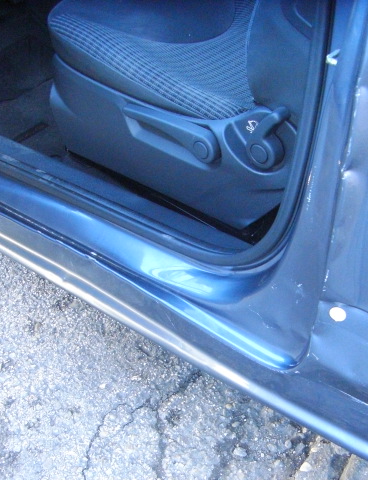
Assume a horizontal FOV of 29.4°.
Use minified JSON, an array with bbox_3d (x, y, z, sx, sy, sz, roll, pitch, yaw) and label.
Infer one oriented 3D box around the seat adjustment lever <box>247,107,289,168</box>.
[{"bbox_3d":[0.121,-0.149,0.996,0.054,0.099,0.036,25,48,30],"label":"seat adjustment lever"}]

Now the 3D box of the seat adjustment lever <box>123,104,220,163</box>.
[{"bbox_3d":[-0.019,-0.172,1.118,0.184,0.049,0.030,25,48,30],"label":"seat adjustment lever"}]

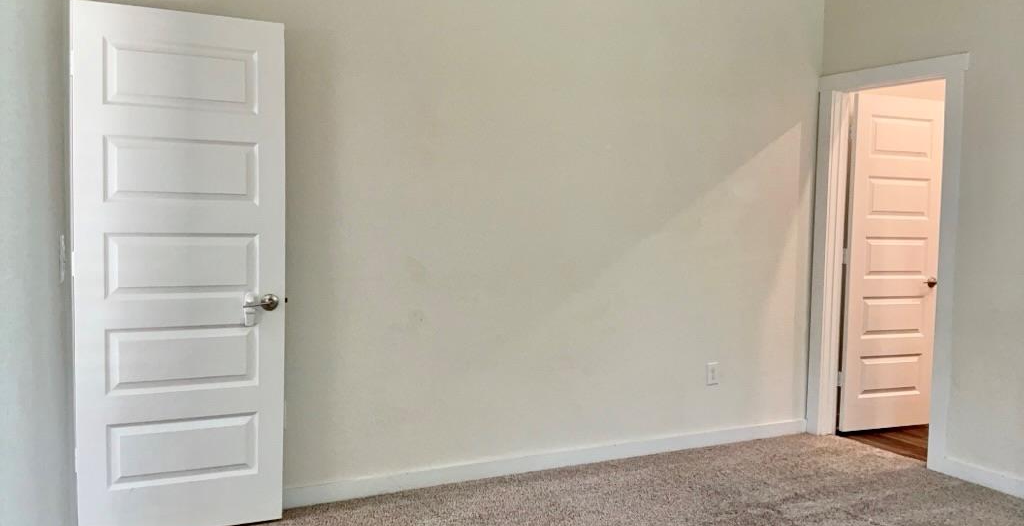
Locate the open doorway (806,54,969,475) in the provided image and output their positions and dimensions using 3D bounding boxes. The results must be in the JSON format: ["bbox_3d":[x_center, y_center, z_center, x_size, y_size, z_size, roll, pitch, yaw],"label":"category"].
[{"bbox_3d":[2.097,-0.014,4.475,0.139,2.153,0.907,-1,4,-27],"label":"open doorway"}]

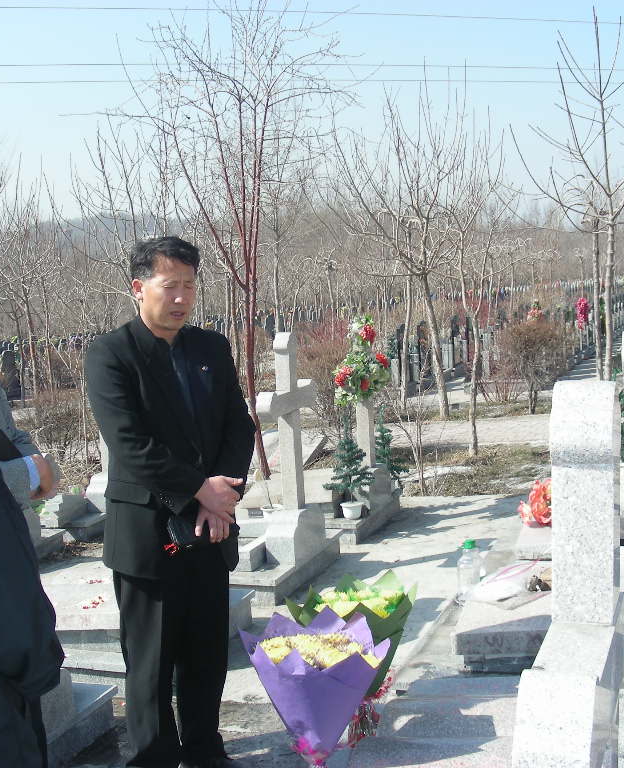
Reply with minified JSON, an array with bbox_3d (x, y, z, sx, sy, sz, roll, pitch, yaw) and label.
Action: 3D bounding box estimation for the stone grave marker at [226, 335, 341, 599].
[{"bbox_3d":[-0.223,0.361,5.607,0.400,1.225,0.900,-1,6,20],"label":"stone grave marker"}]

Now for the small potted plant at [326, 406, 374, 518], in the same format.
[{"bbox_3d":[0.211,0.443,6.290,0.280,0.615,0.270,-3,6,0],"label":"small potted plant"}]

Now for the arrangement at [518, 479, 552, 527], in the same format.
[{"bbox_3d":[1.200,0.615,5.840,0.280,0.250,0.250,-2,6,11],"label":"arrangement"}]

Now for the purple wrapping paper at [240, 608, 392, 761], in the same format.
[{"bbox_3d":[0.013,0.905,3.310,0.440,0.410,0.430,-3,6,0],"label":"purple wrapping paper"}]

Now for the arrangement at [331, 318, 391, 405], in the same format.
[{"bbox_3d":[0.290,-0.130,6.530,0.340,0.530,0.330,-3,6,3],"label":"arrangement"}]

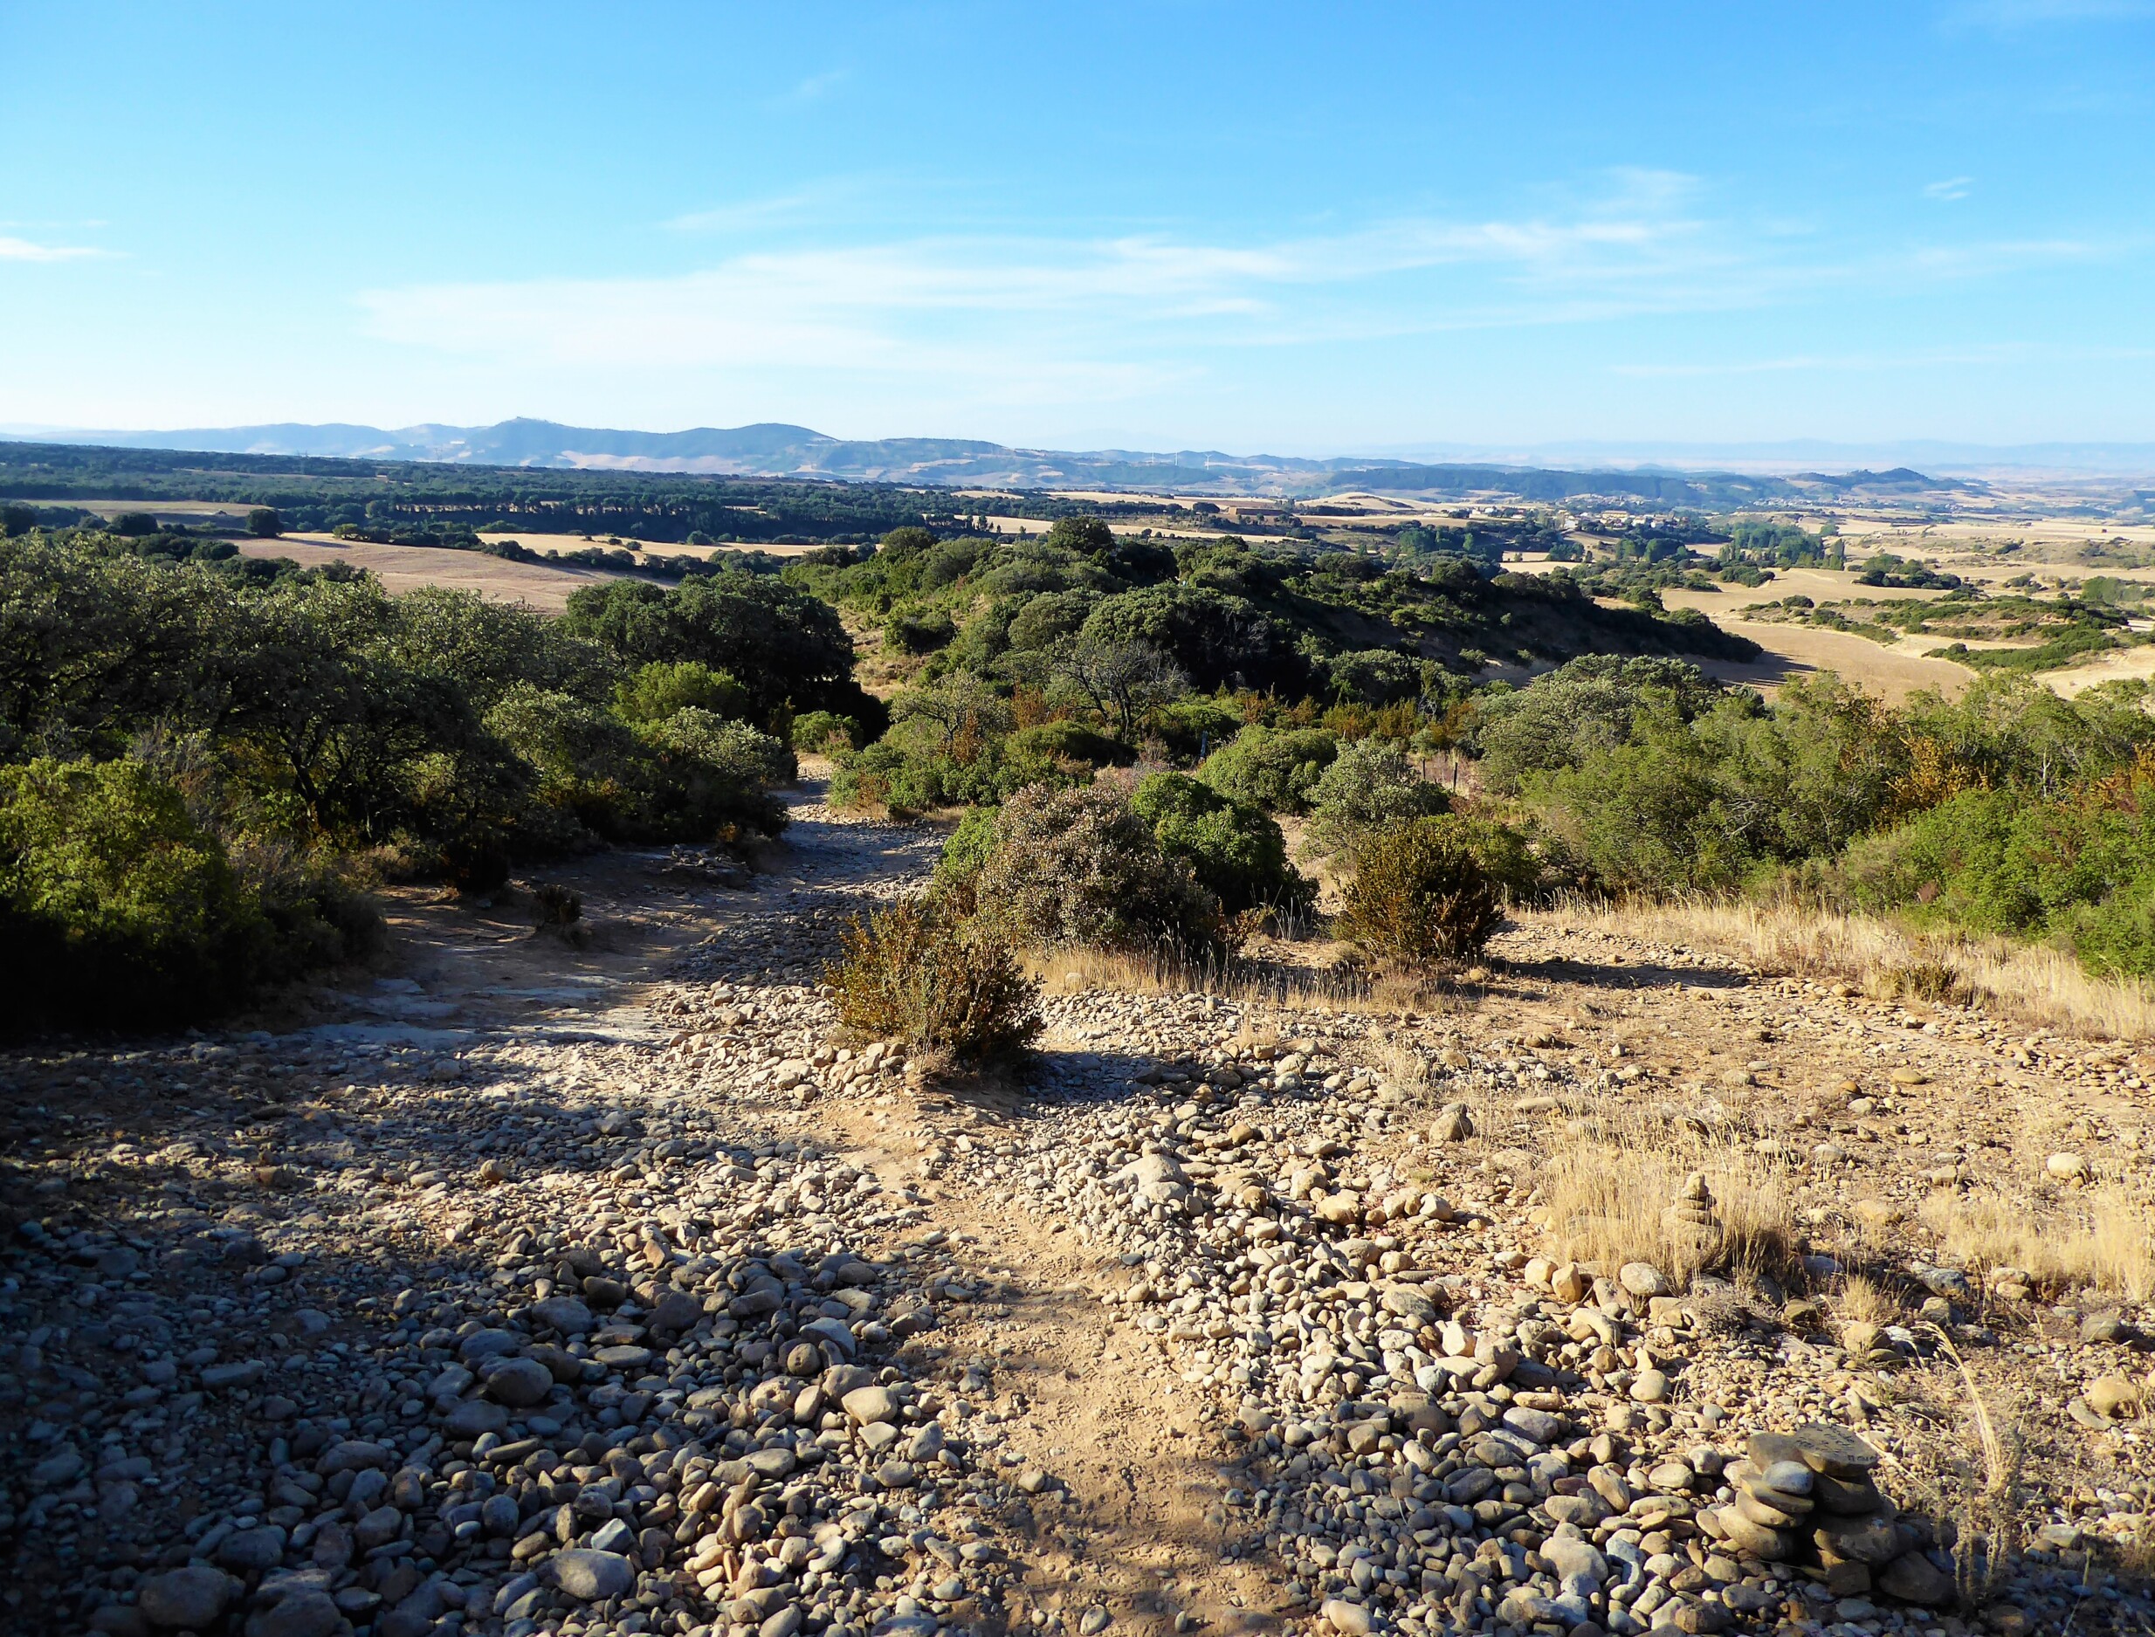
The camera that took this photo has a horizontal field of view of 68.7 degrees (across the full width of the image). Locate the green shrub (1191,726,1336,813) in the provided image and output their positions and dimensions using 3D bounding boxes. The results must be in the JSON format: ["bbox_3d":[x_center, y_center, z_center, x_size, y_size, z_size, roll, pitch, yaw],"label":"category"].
[{"bbox_3d":[2.955,-0.769,24.500,2.226,1.392,1.959,2,13,7],"label":"green shrub"}]

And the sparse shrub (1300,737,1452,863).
[{"bbox_3d":[3.086,-0.185,16.300,1.569,1.302,1.412,2,13,11],"label":"sparse shrub"}]

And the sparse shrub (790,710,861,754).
[{"bbox_3d":[-7.180,-2.458,45.000,2.045,1.255,1.840,-2,13,-9],"label":"sparse shrub"}]

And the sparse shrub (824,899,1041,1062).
[{"bbox_3d":[-0.625,0.699,6.800,0.934,0.690,0.841,-1,13,-5],"label":"sparse shrub"}]

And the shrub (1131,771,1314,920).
[{"bbox_3d":[1.020,0.199,11.500,1.406,1.077,1.237,1,13,5],"label":"shrub"}]

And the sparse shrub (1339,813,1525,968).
[{"bbox_3d":[2.093,0.423,9.300,1.097,0.913,0.987,3,13,13],"label":"sparse shrub"}]

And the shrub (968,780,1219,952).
[{"bbox_3d":[0.146,0.319,10.000,1.601,1.091,1.409,0,13,1],"label":"shrub"}]

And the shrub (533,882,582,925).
[{"bbox_3d":[-3.365,0.552,10.200,0.320,0.275,0.288,-4,14,-18],"label":"shrub"}]

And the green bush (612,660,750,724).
[{"bbox_3d":[-8.031,-2.389,32.000,2.804,1.617,2.383,-3,13,-14],"label":"green bush"}]

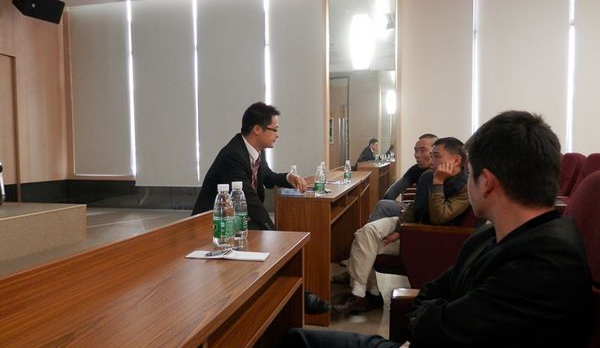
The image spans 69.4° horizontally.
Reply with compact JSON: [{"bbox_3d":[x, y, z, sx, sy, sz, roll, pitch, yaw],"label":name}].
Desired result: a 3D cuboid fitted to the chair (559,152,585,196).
[{"bbox_3d":[2.106,0.322,3.737,0.660,1.000,0.570,0,3,13],"label":"chair"}]

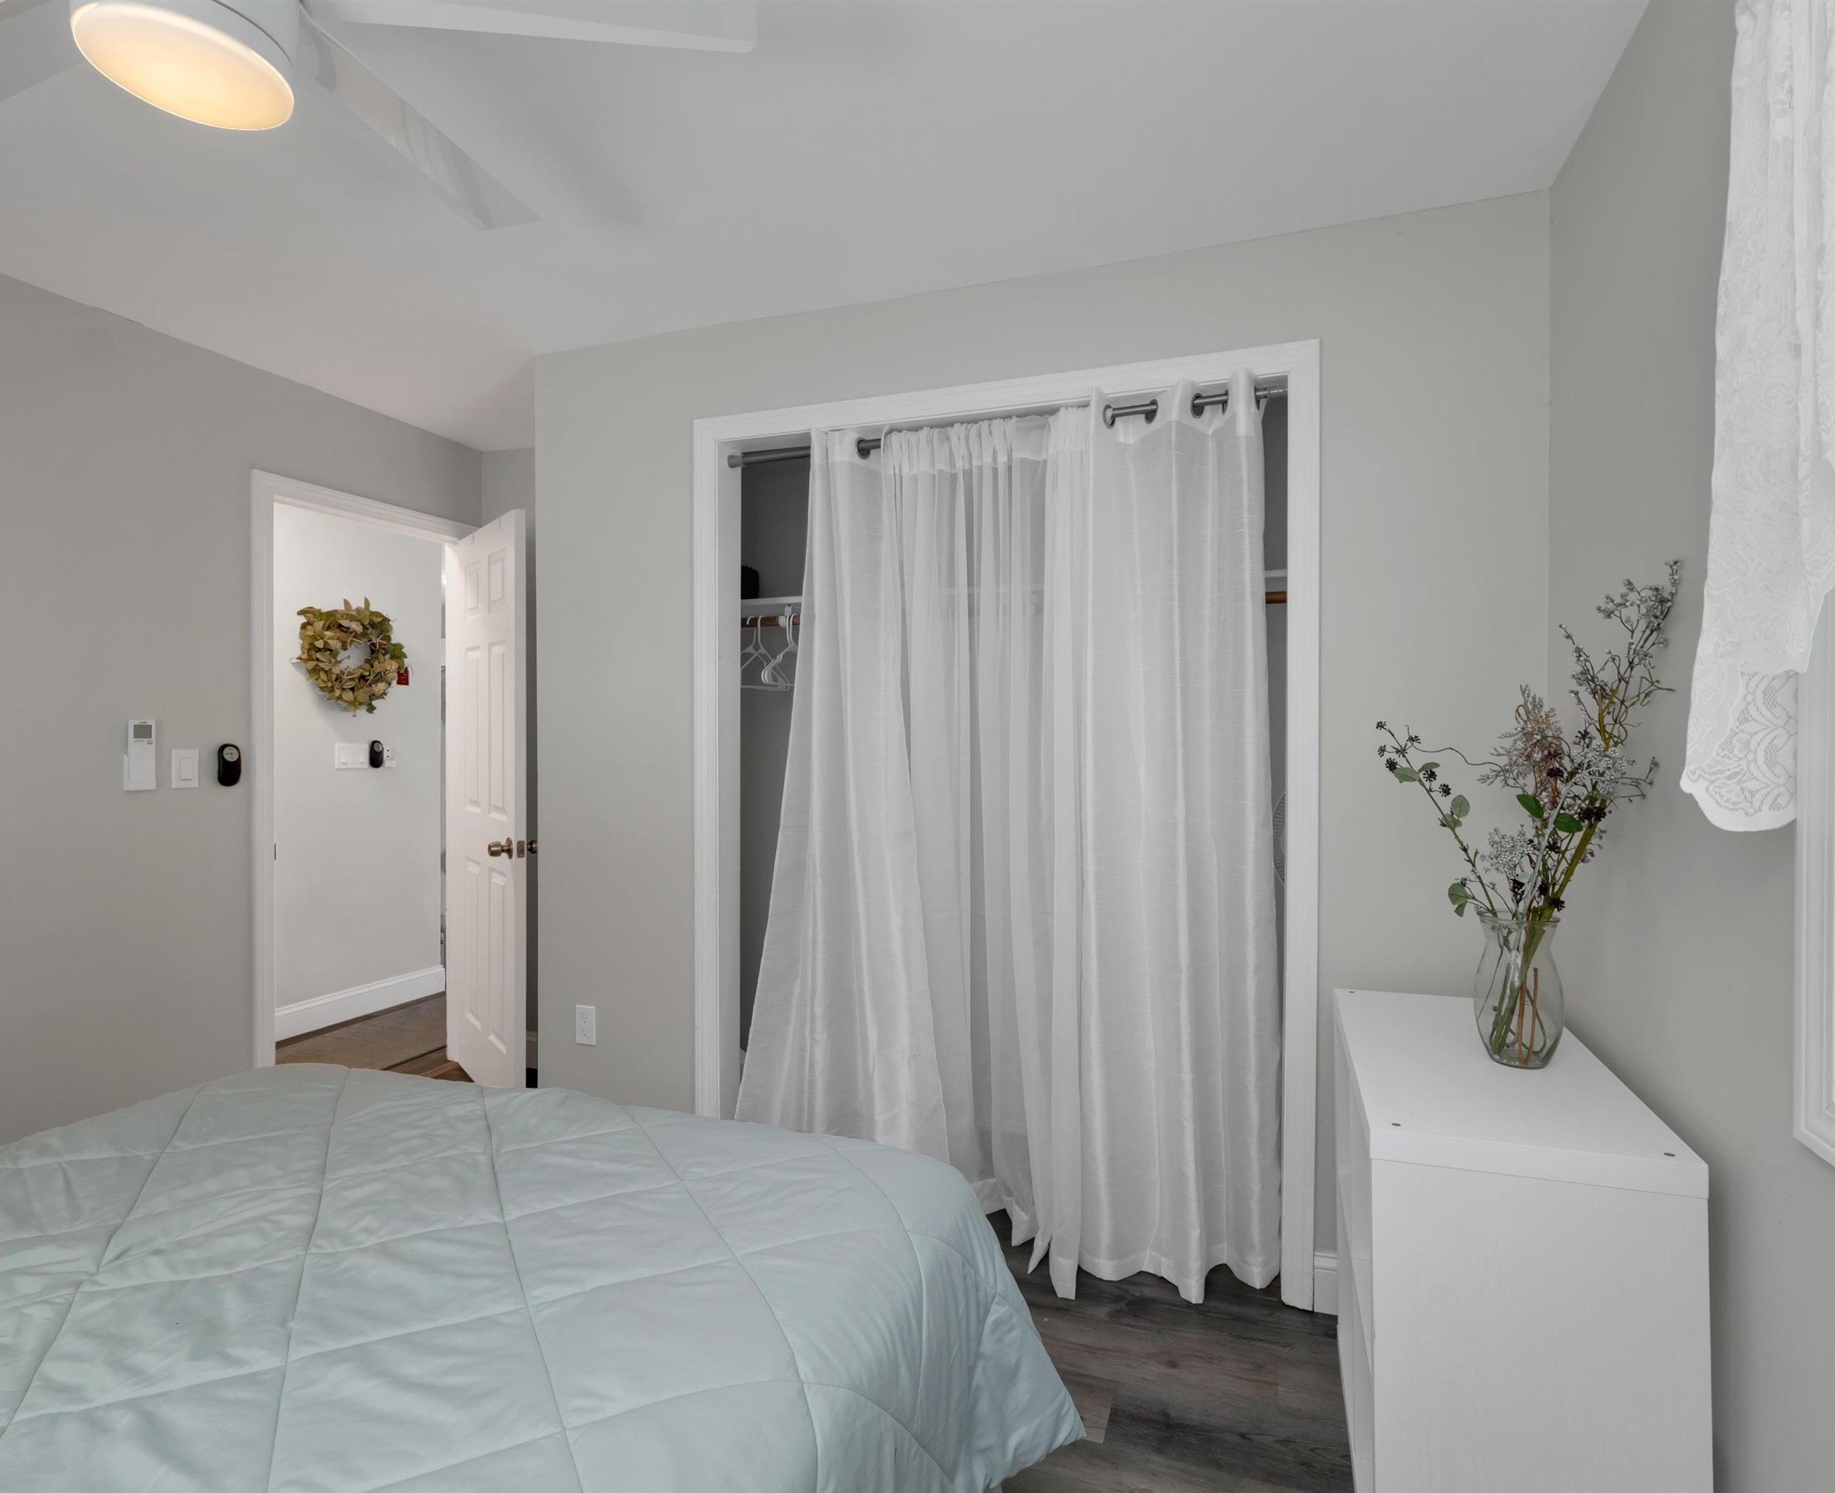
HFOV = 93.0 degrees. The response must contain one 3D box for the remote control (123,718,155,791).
[{"bbox_3d":[-2.184,0.025,2.445,0.030,0.195,0.063,0,0,23],"label":"remote control"}]

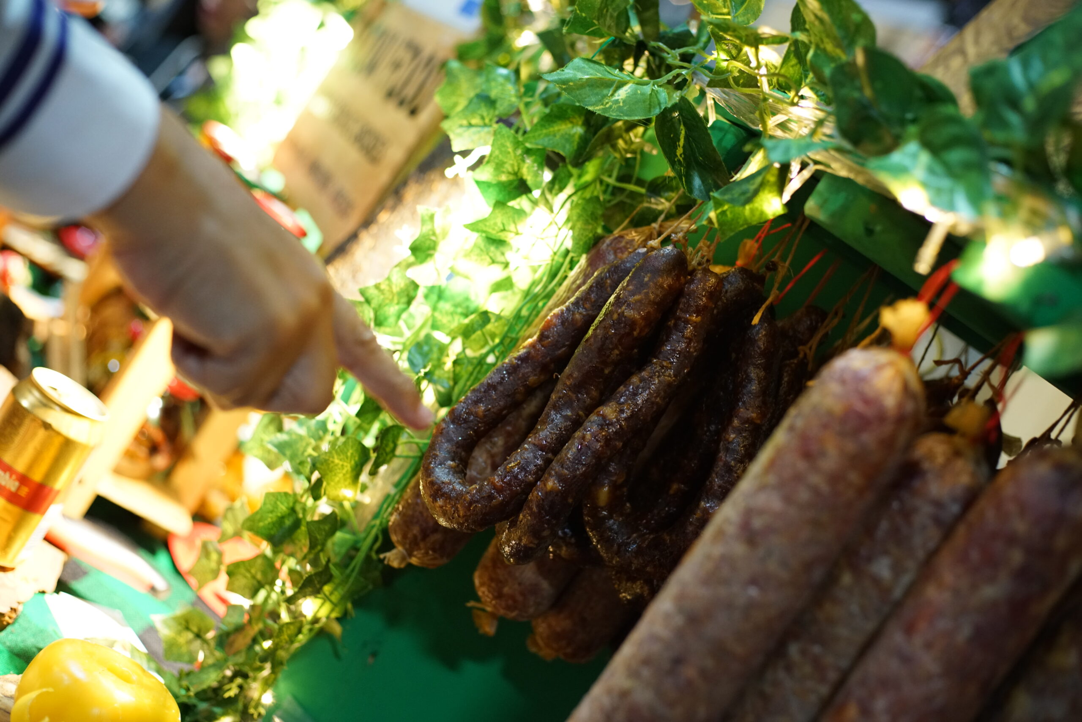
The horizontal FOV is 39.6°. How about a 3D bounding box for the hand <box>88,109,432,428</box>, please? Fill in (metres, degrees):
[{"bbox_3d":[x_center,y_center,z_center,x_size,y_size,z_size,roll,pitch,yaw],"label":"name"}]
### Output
[{"bbox_3d":[-0.131,-0.018,0.708,0.203,0.087,0.074,43,-5,-31],"label":"hand"}]

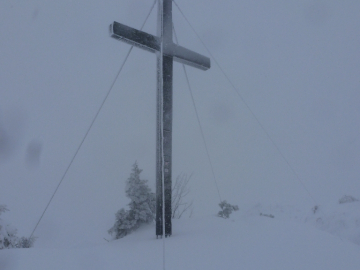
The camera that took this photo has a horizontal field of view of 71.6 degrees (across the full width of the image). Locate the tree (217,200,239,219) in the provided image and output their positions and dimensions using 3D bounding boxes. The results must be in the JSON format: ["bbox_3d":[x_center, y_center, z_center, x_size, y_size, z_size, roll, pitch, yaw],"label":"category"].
[{"bbox_3d":[1.503,2.358,7.900,0.680,0.560,0.580,0,-8,0],"label":"tree"}]

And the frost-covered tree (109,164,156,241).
[{"bbox_3d":[-1.275,1.745,6.700,1.280,2.000,1.200,0,-8,0],"label":"frost-covered tree"}]

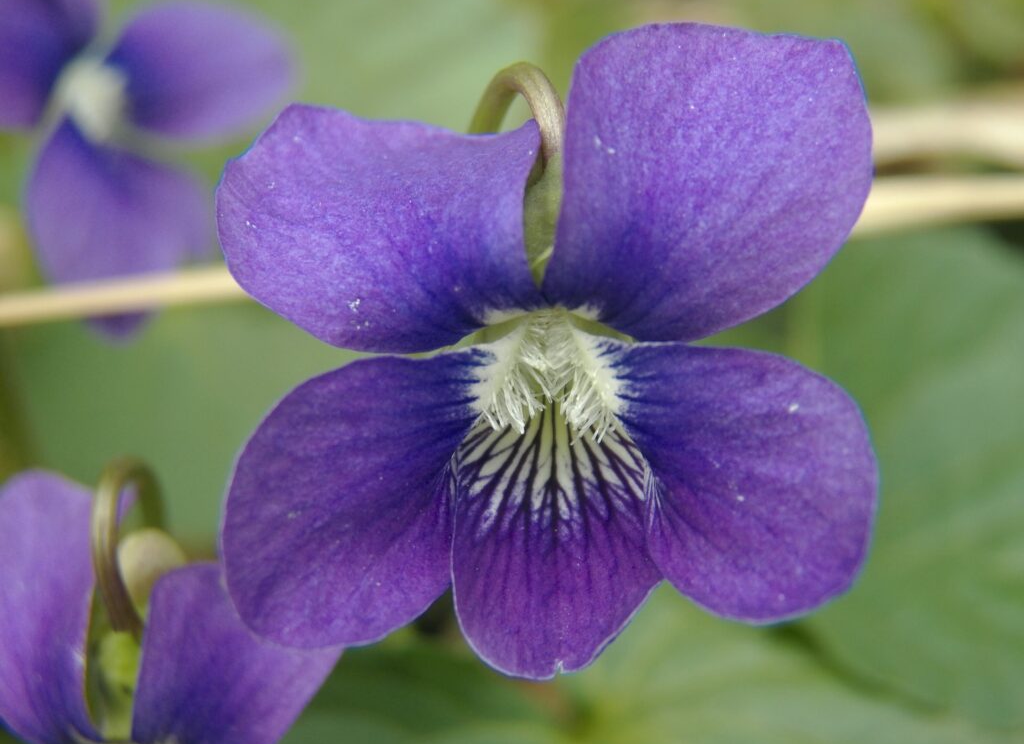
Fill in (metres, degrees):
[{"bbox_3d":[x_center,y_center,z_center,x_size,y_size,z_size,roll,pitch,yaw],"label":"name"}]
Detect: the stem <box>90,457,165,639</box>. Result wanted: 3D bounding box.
[{"bbox_3d":[-0.018,0.008,0.119,0.003,0.005,0.008,0,73,0],"label":"stem"}]

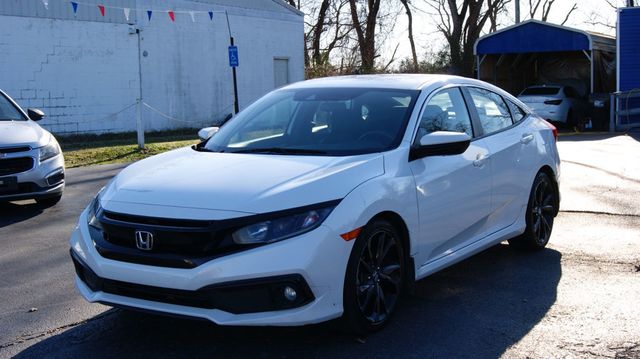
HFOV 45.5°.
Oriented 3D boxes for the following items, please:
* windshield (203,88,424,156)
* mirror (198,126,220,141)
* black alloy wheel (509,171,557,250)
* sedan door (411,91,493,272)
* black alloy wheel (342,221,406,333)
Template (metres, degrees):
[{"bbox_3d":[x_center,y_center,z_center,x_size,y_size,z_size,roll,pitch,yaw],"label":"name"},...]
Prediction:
[{"bbox_3d":[-0.057,-0.398,4.930,1.470,0.410,0.990,3,7,33],"label":"windshield"},{"bbox_3d":[-0.797,-0.307,5.474,0.245,0.160,0.180,3,7,33],"label":"mirror"},{"bbox_3d":[1.721,0.259,6.273,0.235,0.645,0.644,3,7,33],"label":"black alloy wheel"},{"bbox_3d":[0.763,-0.072,4.817,0.320,1.060,1.210,3,7,33],"label":"sedan door"},{"bbox_3d":[0.229,0.504,4.036,0.230,0.645,0.644,3,7,33],"label":"black alloy wheel"}]

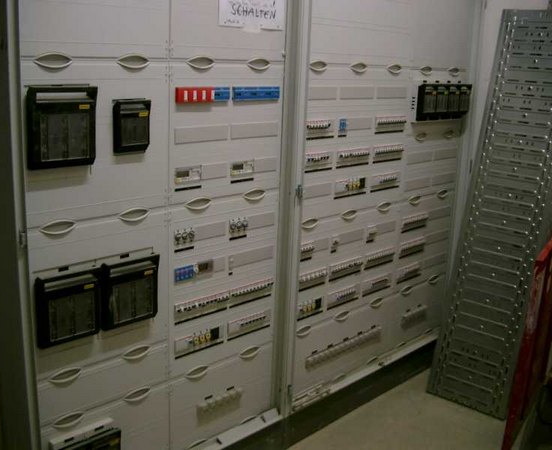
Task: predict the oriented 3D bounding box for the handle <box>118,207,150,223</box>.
[{"bbox_3d":[-0.420,-0.031,1.920,0.021,0.045,0.110,16,20,42],"label":"handle"}]

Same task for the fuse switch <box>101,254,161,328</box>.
[{"bbox_3d":[-0.445,0.203,1.973,0.047,0.196,0.176,16,20,43],"label":"fuse switch"}]

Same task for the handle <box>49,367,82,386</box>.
[{"bbox_3d":[-0.618,0.446,1.886,0.020,0.036,0.101,16,20,43],"label":"handle"}]

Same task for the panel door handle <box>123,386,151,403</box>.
[{"bbox_3d":[-0.447,0.549,2.073,0.021,0.045,0.110,16,20,42],"label":"panel door handle"}]

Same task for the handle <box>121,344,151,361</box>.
[{"bbox_3d":[-0.440,0.406,2.034,0.021,0.045,0.110,16,20,42],"label":"handle"}]

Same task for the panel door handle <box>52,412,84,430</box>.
[{"bbox_3d":[-0.620,0.591,1.926,0.020,0.036,0.101,16,20,43],"label":"panel door handle"}]

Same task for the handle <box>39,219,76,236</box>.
[{"bbox_3d":[-0.601,0.008,1.774,0.020,0.036,0.103,16,20,43],"label":"handle"}]

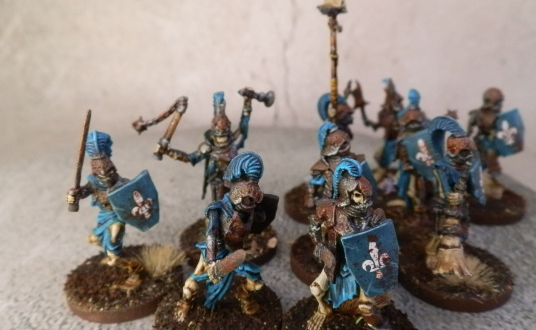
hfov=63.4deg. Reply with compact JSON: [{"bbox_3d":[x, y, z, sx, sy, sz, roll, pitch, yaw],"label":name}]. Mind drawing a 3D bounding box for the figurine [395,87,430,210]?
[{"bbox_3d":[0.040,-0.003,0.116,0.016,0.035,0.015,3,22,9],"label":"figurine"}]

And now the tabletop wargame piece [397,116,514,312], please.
[{"bbox_3d":[0.042,0.008,0.093,0.025,0.038,0.025,-4,22,-7],"label":"tabletop wargame piece"}]

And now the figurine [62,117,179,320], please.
[{"bbox_3d":[-0.032,0.008,0.090,0.025,0.041,0.025,20,30,41],"label":"figurine"}]

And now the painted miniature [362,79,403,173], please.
[{"bbox_3d":[0.036,-0.012,0.142,0.017,0.032,0.013,-5,23,-11],"label":"painted miniature"}]

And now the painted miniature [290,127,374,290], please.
[{"bbox_3d":[0.018,0.007,0.098,0.025,0.035,0.025,-17,27,-35],"label":"painted miniature"}]

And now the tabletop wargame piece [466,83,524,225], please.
[{"bbox_3d":[0.064,-0.005,0.125,0.025,0.036,0.025,-3,22,-5],"label":"tabletop wargame piece"}]

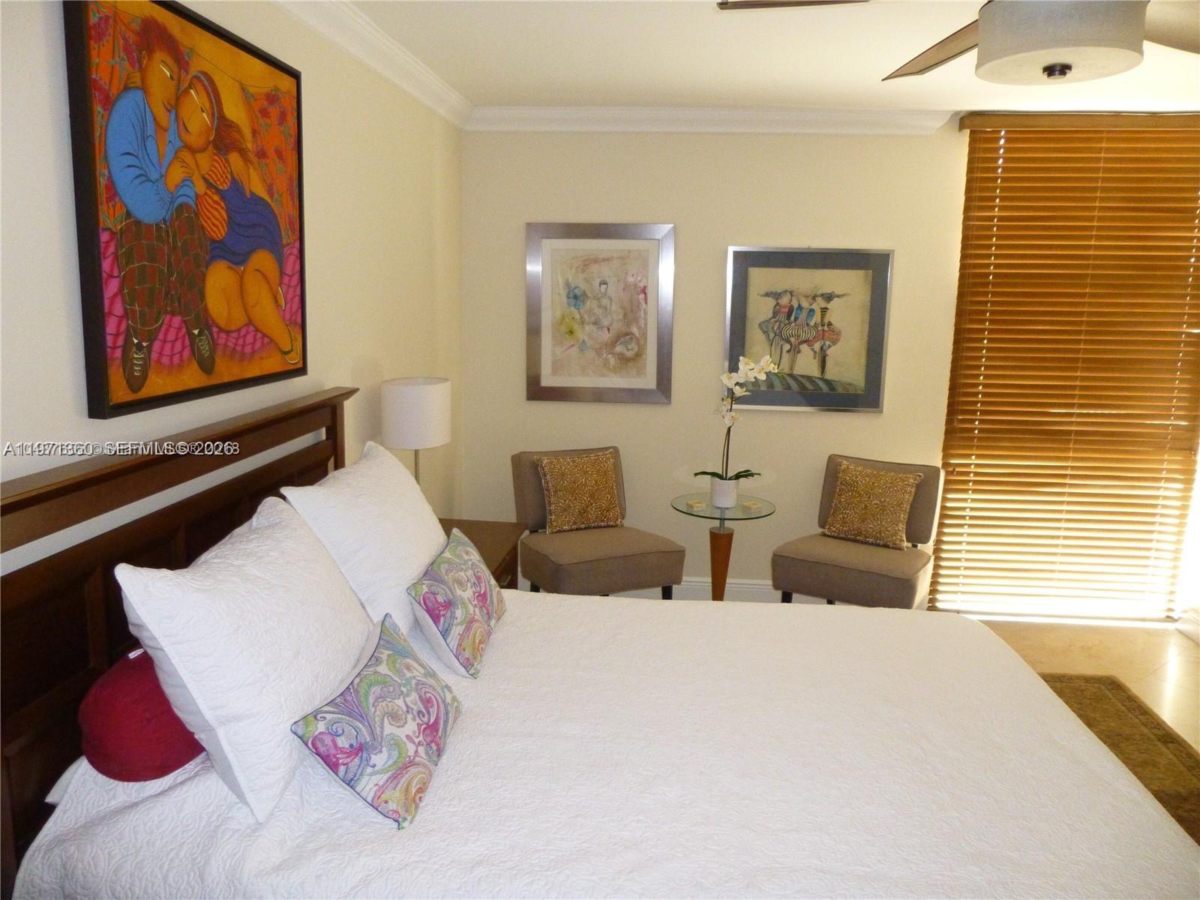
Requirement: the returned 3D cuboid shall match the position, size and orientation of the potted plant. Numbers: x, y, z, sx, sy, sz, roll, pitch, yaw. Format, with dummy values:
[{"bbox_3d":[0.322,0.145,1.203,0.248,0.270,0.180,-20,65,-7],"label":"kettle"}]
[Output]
[{"bbox_3d":[0.607,-0.079,3.887,0.366,0.670,0.230,2,10,5],"label":"potted plant"}]

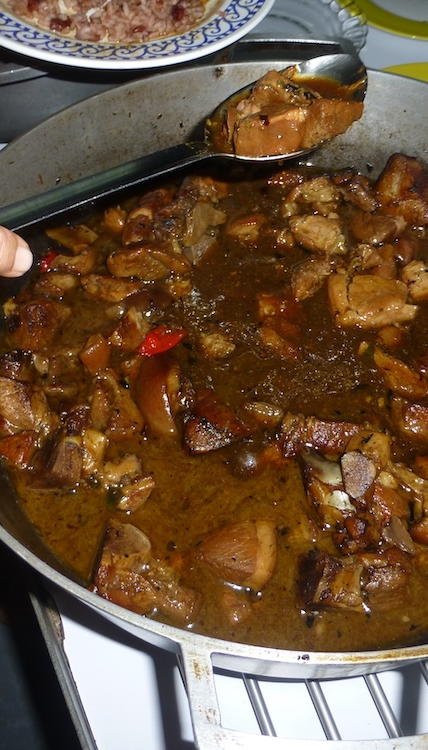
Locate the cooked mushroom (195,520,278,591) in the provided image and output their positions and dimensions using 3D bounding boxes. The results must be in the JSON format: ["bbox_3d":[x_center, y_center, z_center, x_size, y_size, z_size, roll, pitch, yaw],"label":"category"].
[{"bbox_3d":[0.012,0.094,0.359,0.042,0.026,0.035,0,54,0],"label":"cooked mushroom"}]

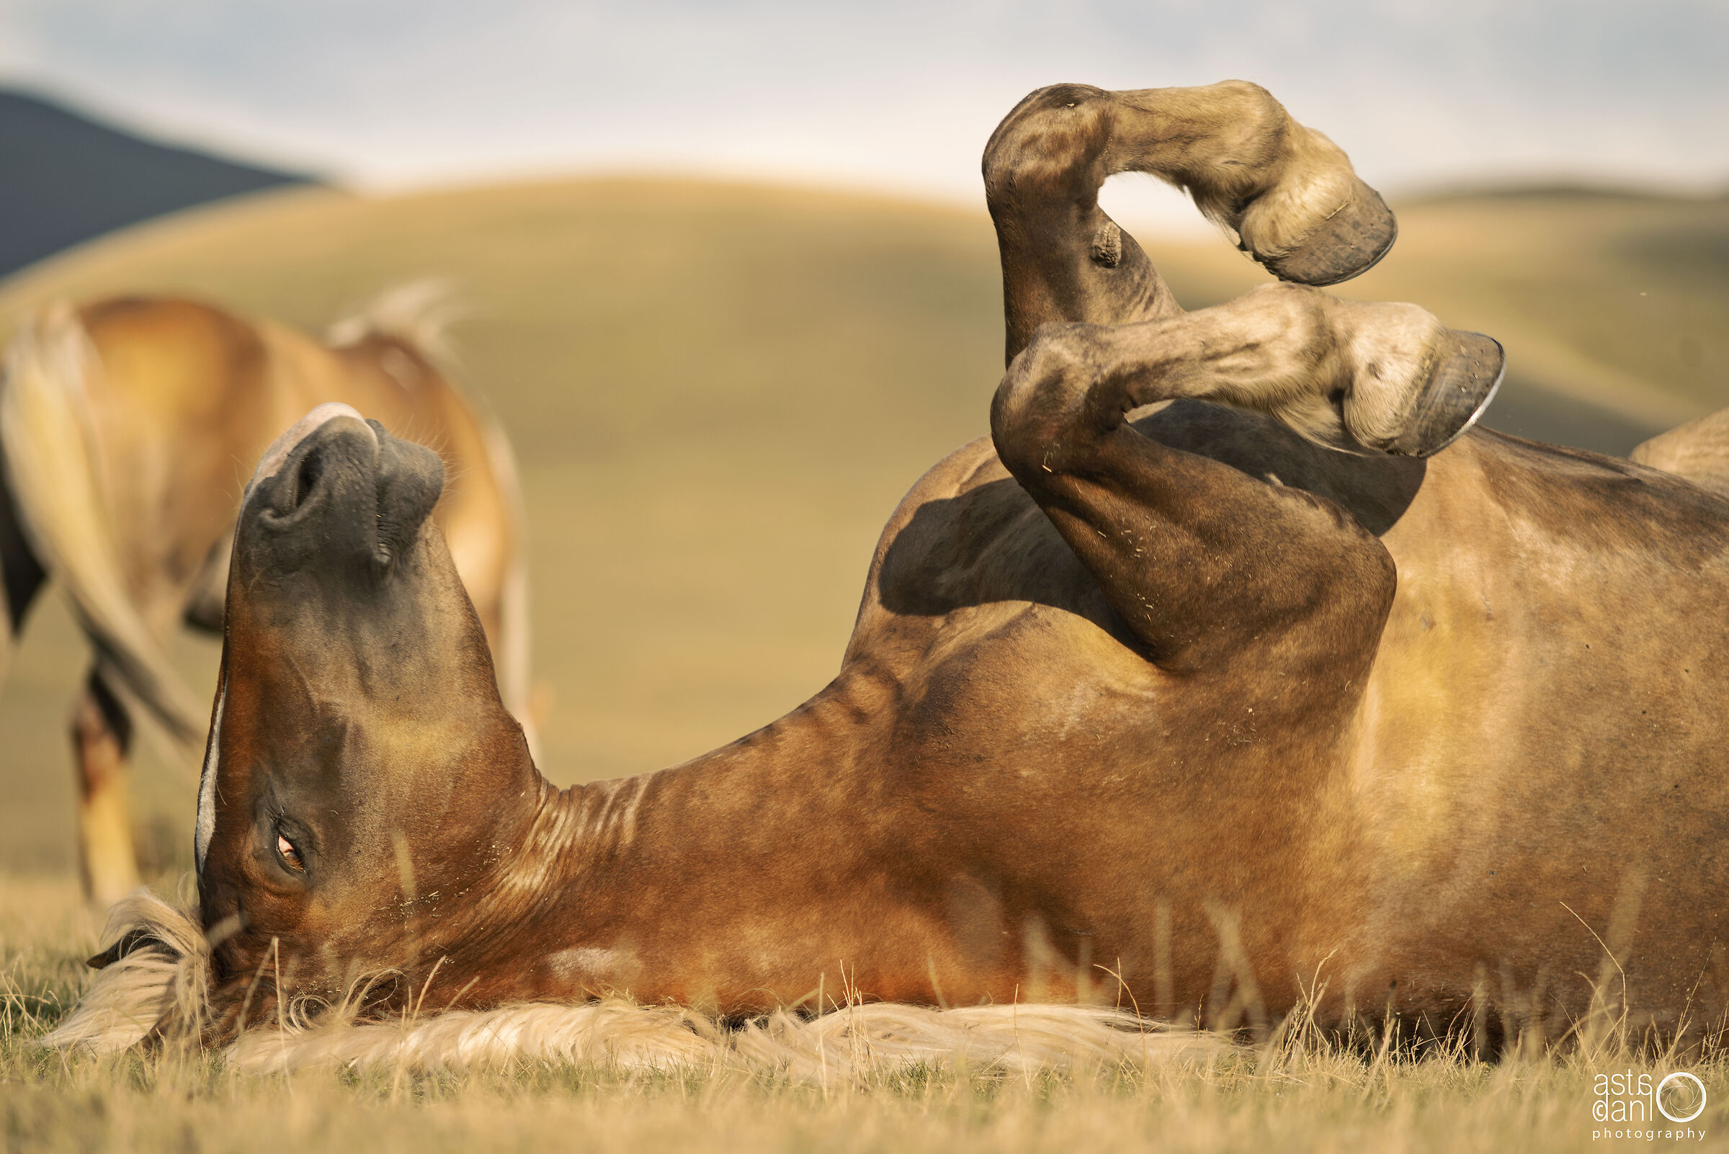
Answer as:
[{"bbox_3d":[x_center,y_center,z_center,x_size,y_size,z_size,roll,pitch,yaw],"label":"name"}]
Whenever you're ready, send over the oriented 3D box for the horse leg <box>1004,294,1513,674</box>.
[{"bbox_3d":[0.360,-0.091,9.100,0.470,0.365,0.230,0,-1,-6],"label":"horse leg"}]

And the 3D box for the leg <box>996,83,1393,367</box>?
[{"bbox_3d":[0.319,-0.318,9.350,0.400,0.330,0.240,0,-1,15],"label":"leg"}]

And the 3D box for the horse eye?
[{"bbox_3d":[-0.537,0.259,9.000,0.024,0.041,0.022,-35,-7,3],"label":"horse eye"}]

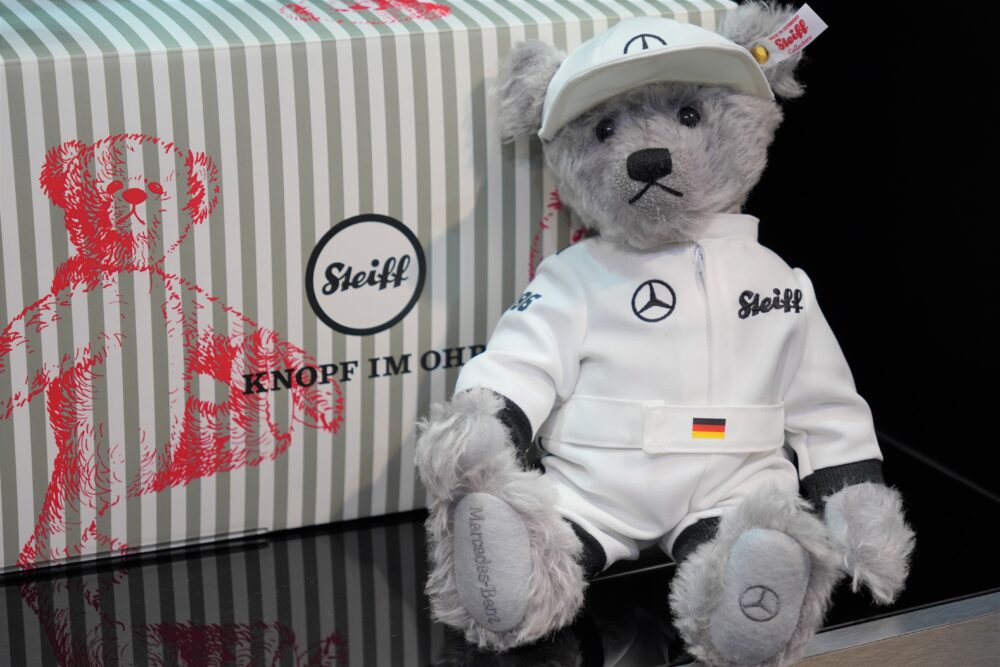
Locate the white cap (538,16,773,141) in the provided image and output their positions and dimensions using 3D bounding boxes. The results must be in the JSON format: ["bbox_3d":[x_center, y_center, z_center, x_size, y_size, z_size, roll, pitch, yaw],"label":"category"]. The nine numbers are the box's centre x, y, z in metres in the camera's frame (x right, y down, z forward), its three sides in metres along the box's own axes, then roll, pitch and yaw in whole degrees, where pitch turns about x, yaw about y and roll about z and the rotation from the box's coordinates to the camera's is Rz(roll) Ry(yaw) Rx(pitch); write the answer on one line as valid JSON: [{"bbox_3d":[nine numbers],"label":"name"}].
[{"bbox_3d":[0.063,-0.110,0.870,0.098,0.056,0.105,-9,-15,3],"label":"white cap"}]

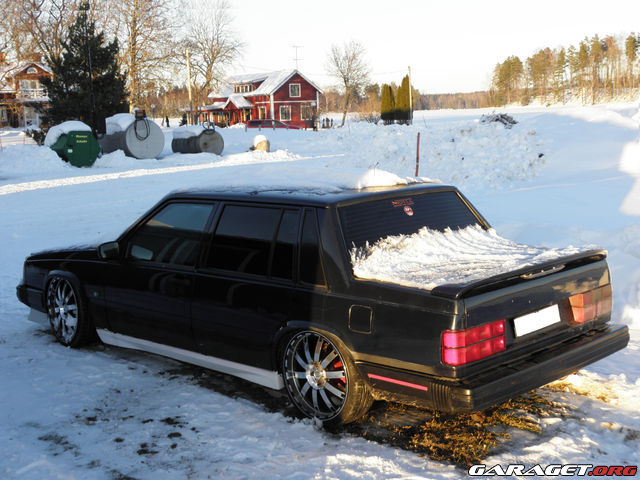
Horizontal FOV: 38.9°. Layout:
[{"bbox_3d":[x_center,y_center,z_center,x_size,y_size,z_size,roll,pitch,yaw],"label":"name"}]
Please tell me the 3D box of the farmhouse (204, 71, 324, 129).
[{"bbox_3d":[-6.592,-15.178,98.700,8.000,6.200,13.000,-6,10,-33],"label":"farmhouse"}]

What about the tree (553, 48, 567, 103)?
[{"bbox_3d":[71.382,-49.079,270.000,4.200,16.200,4.200,-1,8,0],"label":"tree"}]

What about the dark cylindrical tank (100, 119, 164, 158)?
[{"bbox_3d":[-6.903,-3.757,33.172,1.450,1.450,2.800,-6,10,-32],"label":"dark cylindrical tank"}]

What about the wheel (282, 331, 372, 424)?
[{"bbox_3d":[0.043,0.794,5.413,0.620,0.620,0.220,7,10,43],"label":"wheel"}]

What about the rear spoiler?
[{"bbox_3d":[1.218,0.180,5.285,0.210,0.085,1.680,7,11,42],"label":"rear spoiler"}]

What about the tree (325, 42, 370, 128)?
[{"bbox_3d":[2.894,-15.894,92.000,4.400,8.800,4.400,-1,8,0],"label":"tree"}]

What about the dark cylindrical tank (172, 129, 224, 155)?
[{"bbox_3d":[-5.028,-3.982,37.260,1.100,1.100,2.400,-7,10,-36],"label":"dark cylindrical tank"}]

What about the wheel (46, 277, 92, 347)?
[{"bbox_3d":[-1.969,0.556,7.288,0.220,0.620,0.620,-7,10,-41],"label":"wheel"}]

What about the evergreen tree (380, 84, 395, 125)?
[{"bbox_3d":[7.079,-14.210,95.000,1.450,4.200,1.450,-1,8,0],"label":"evergreen tree"}]

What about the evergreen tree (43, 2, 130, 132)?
[{"bbox_3d":[-14.558,-10.284,56.000,5.400,8.300,5.400,-1,8,0],"label":"evergreen tree"}]

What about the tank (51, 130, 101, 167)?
[{"bbox_3d":[-8.987,-3.304,32.861,1.350,1.250,1.700,-7,10,-38],"label":"tank"}]

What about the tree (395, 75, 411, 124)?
[{"bbox_3d":[8.378,-14.218,92.000,1.600,5.100,1.600,-1,8,0],"label":"tree"}]

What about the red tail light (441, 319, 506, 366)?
[{"bbox_3d":[0.824,0.539,4.870,0.130,0.180,0.470,7,11,42],"label":"red tail light"}]

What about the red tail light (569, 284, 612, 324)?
[{"bbox_3d":[1.694,0.404,5.714,0.150,0.200,0.390,7,10,43],"label":"red tail light"}]

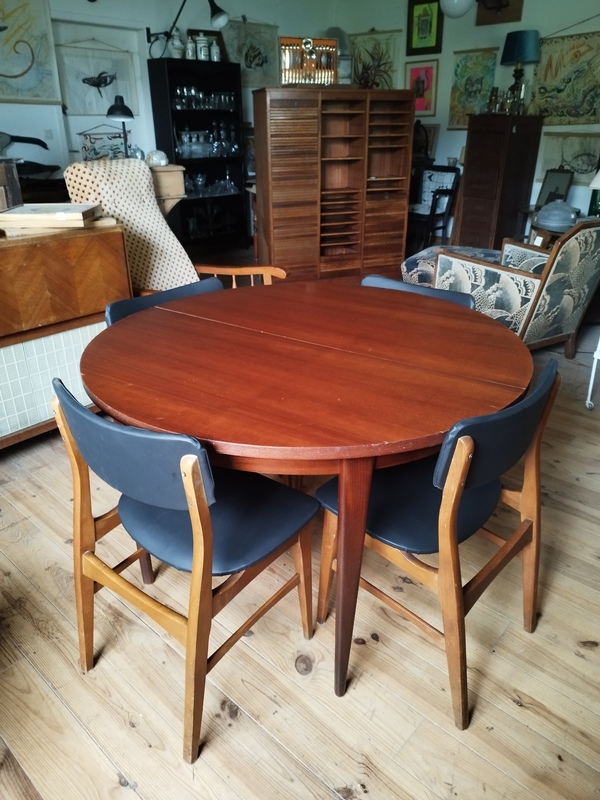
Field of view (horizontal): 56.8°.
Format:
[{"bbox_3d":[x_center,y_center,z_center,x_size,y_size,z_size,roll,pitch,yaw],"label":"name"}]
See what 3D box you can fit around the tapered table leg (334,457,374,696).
[{"bbox_3d":[0.109,0.394,1.221,0.064,0.690,0.055,-5,26,-9],"label":"tapered table leg"}]

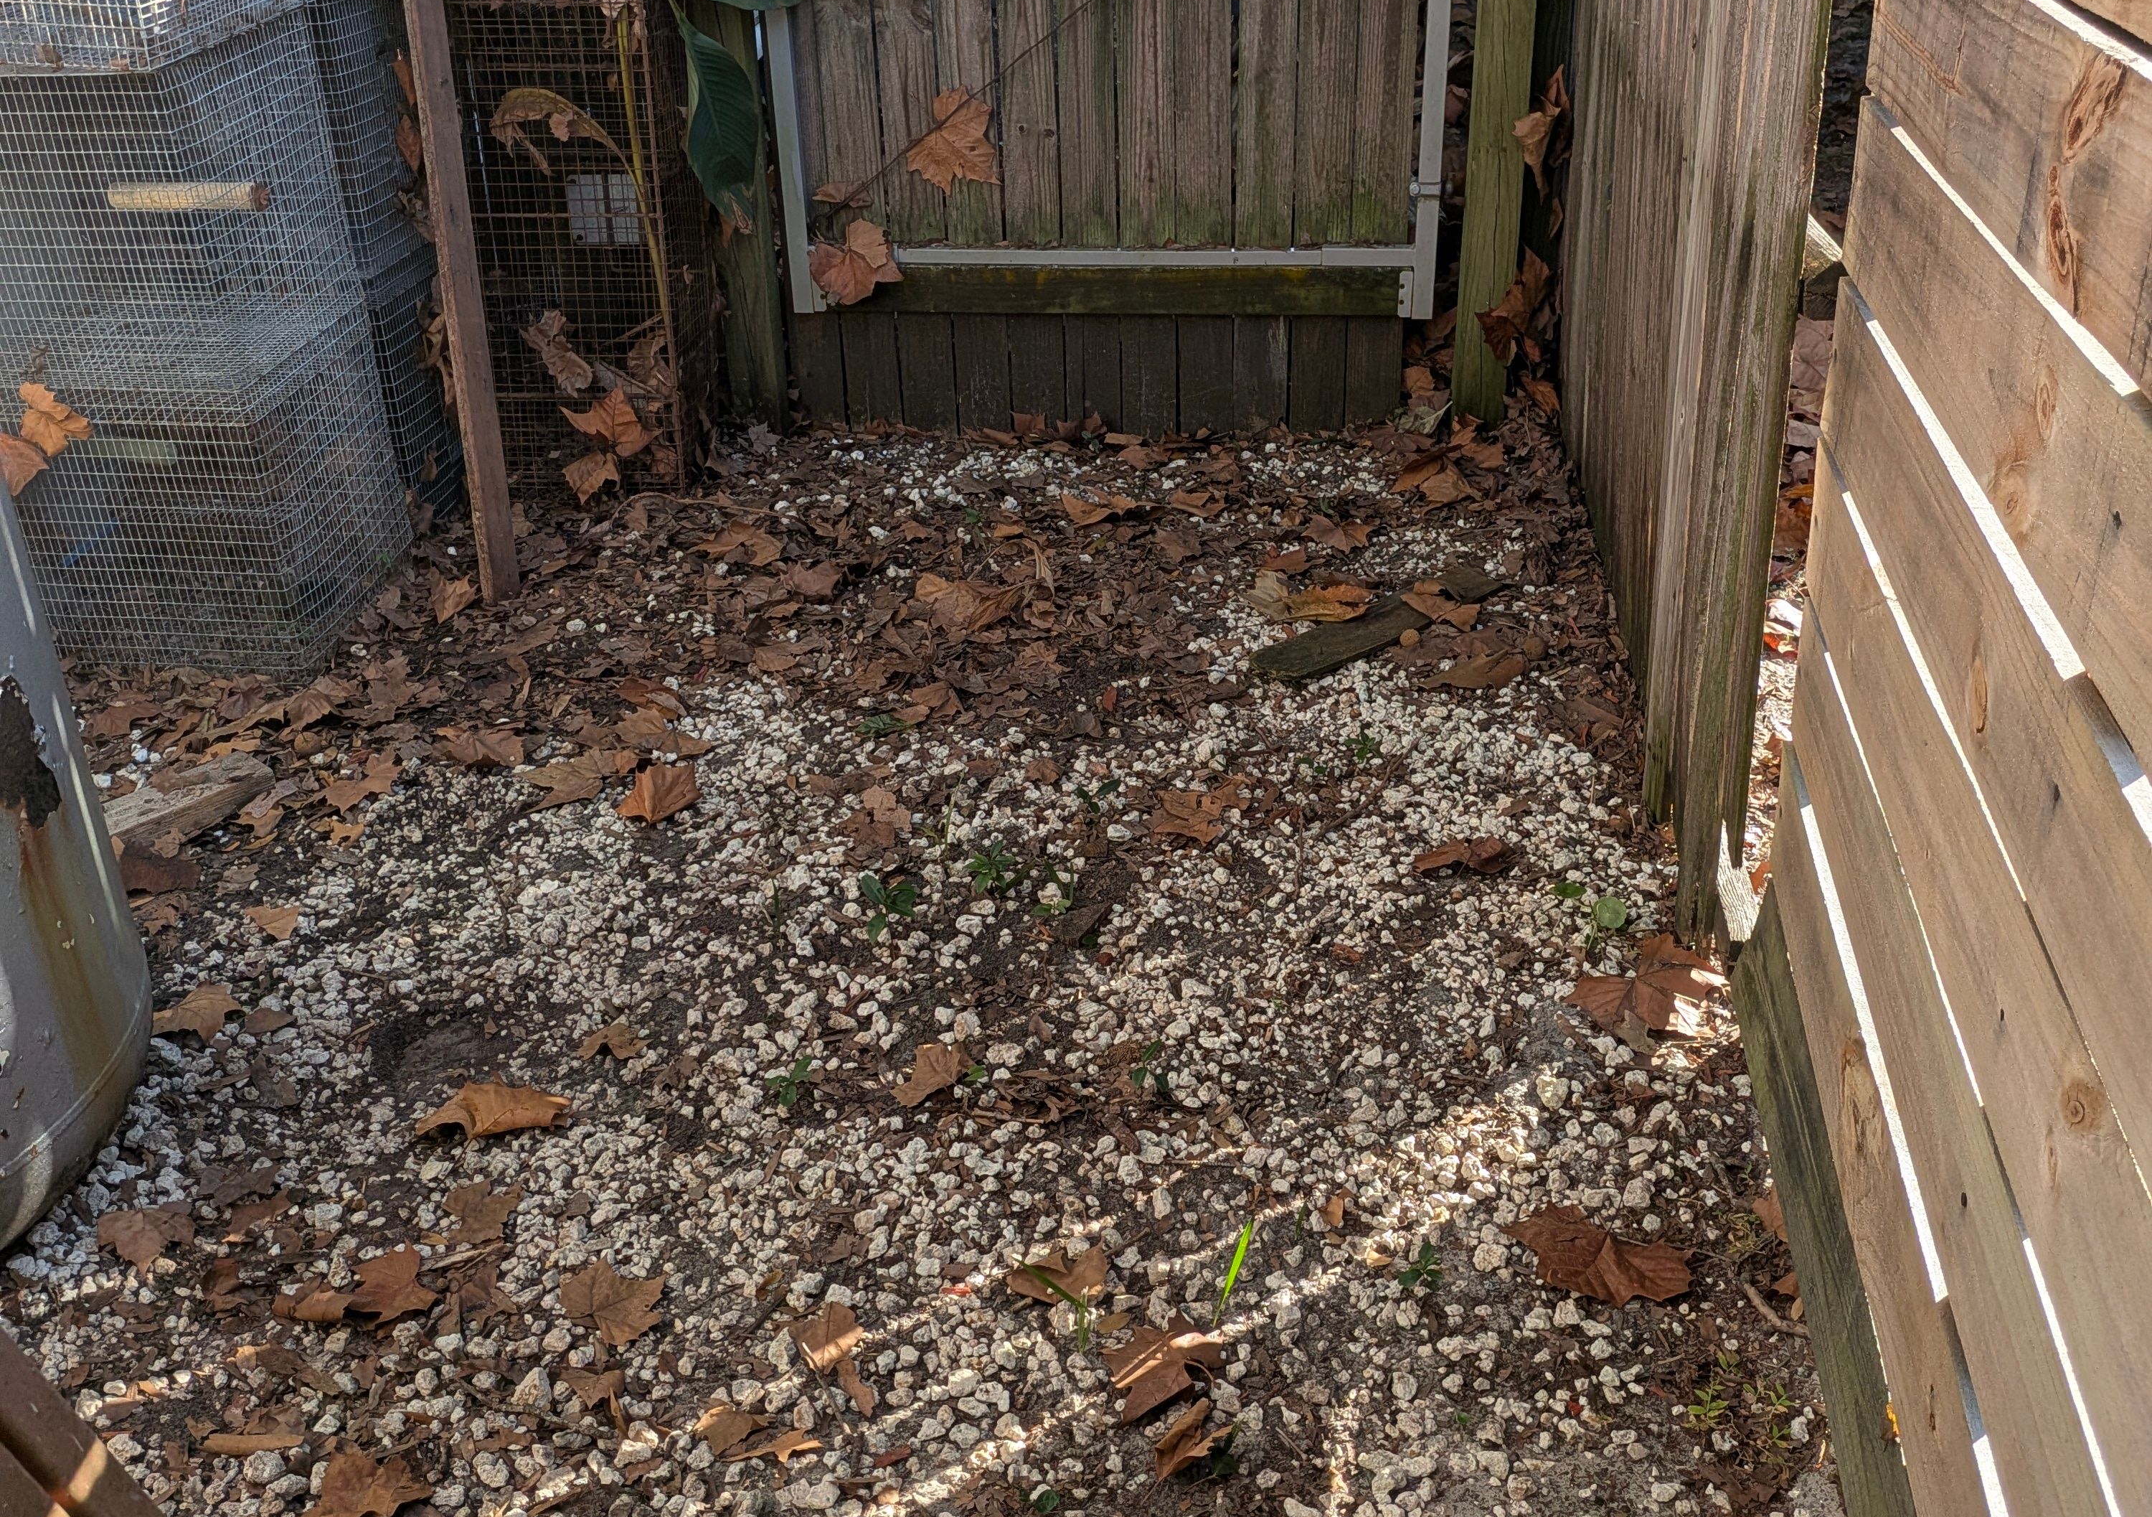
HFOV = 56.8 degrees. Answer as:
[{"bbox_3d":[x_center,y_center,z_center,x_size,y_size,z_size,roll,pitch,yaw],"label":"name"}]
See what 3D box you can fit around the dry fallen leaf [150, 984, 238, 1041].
[{"bbox_3d":[-0.950,0.271,2.142,0.112,0.040,0.077,-2,28,0],"label":"dry fallen leaf"}]

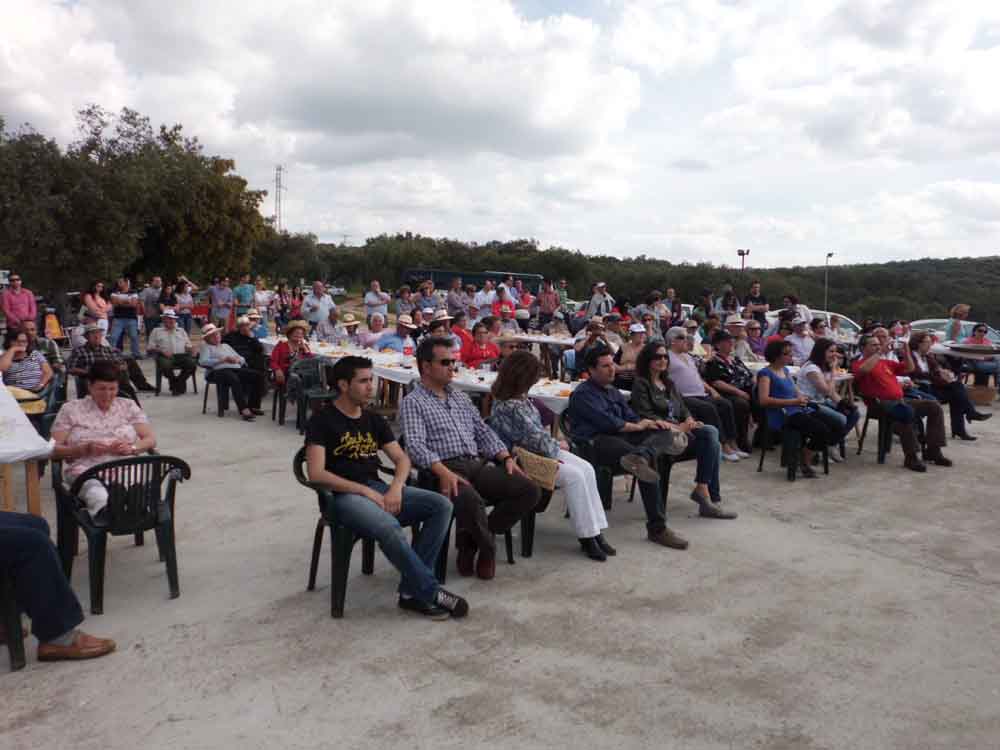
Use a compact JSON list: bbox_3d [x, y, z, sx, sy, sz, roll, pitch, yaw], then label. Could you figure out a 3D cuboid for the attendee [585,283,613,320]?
[{"bbox_3d":[2.314,-1.253,17.466,0.560,1.740,0.420,0,6,-9],"label":"attendee"}]

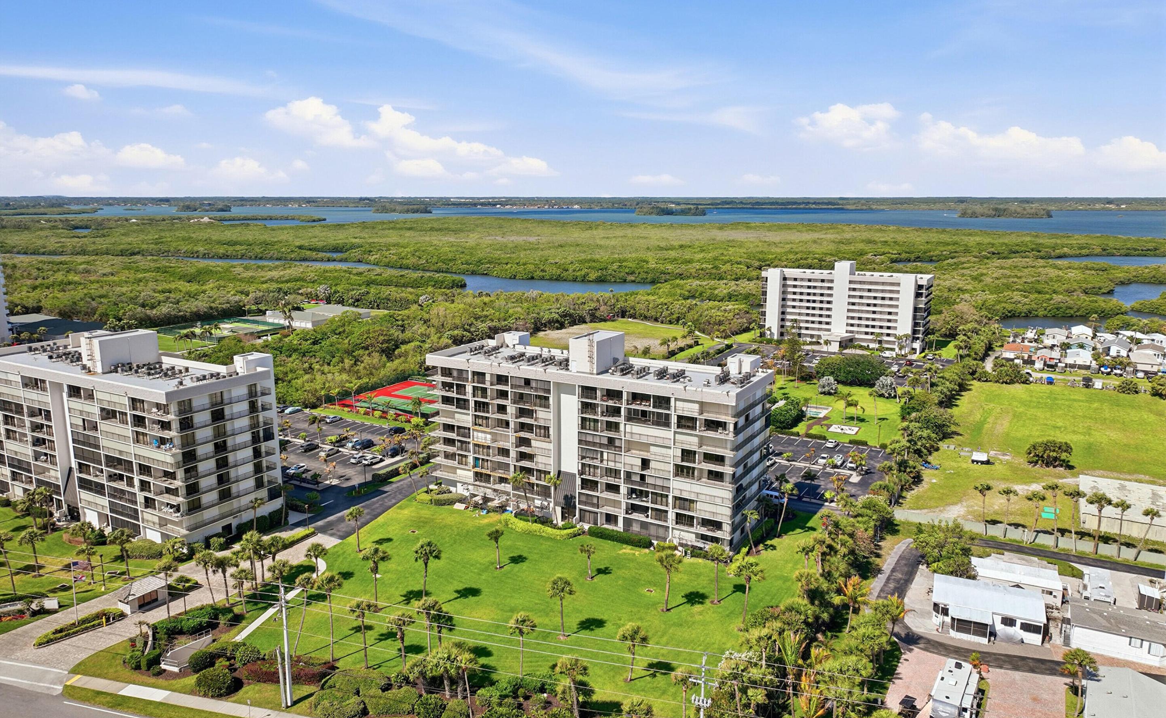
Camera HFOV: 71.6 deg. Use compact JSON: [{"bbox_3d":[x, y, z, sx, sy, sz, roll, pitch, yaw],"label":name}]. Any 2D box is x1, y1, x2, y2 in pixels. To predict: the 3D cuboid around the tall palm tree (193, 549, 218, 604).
[{"bbox_3d":[-50.743,29.843,109.215,3.250,8.470,3.250,0,11,0],"label":"tall palm tree"}]

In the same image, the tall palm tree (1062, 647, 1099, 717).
[{"bbox_3d":[51.583,33.965,84.433,3.144,7.792,3.144,0,12,0],"label":"tall palm tree"}]

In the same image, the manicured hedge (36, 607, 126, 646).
[{"bbox_3d":[-64.055,33.774,102.827,10.000,0.850,2.680,-11,16,-43],"label":"manicured hedge"}]

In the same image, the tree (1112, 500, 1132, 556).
[{"bbox_3d":[79.993,25.458,120.737,3.000,9.200,2.900,0,11,0],"label":"tree"}]

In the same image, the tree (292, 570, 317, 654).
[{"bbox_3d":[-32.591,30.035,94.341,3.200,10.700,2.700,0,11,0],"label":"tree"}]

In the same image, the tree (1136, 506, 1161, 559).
[{"bbox_3d":[84.521,26.238,120.902,2.464,8.414,2.222,0,12,0],"label":"tree"}]

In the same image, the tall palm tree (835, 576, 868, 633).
[{"bbox_3d":[34.117,31.352,103.197,4.800,8.040,4.800,0,11,0],"label":"tall palm tree"}]

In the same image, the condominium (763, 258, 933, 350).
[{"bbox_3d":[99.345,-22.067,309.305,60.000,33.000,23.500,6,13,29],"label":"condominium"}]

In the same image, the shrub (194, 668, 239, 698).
[{"bbox_3d":[-41.509,36.561,91.380,4.000,2.400,3.900,2,12,10],"label":"shrub"}]

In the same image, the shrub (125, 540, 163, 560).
[{"bbox_3d":[-66.745,28.944,123.350,6.209,2.080,4.222,3,12,16],"label":"shrub"}]

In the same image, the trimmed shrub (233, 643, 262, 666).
[{"bbox_3d":[-39.831,34.800,95.807,2.954,1.518,2.954,0,12,0],"label":"trimmed shrub"}]

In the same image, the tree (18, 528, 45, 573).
[{"bbox_3d":[-79.102,27.779,116.364,3.244,7.149,3.244,0,12,0],"label":"tree"}]

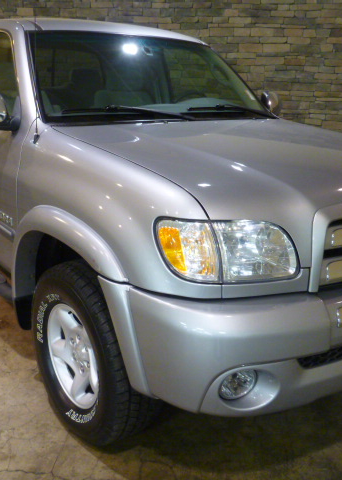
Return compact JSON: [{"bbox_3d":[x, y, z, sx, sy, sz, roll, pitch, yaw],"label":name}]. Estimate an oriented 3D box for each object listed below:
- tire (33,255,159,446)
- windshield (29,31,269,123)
[{"bbox_3d":[-0.341,0.474,2.245,0.275,0.770,0.775,-11,21,-37],"label":"tire"},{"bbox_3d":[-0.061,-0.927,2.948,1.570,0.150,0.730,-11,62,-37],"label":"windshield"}]

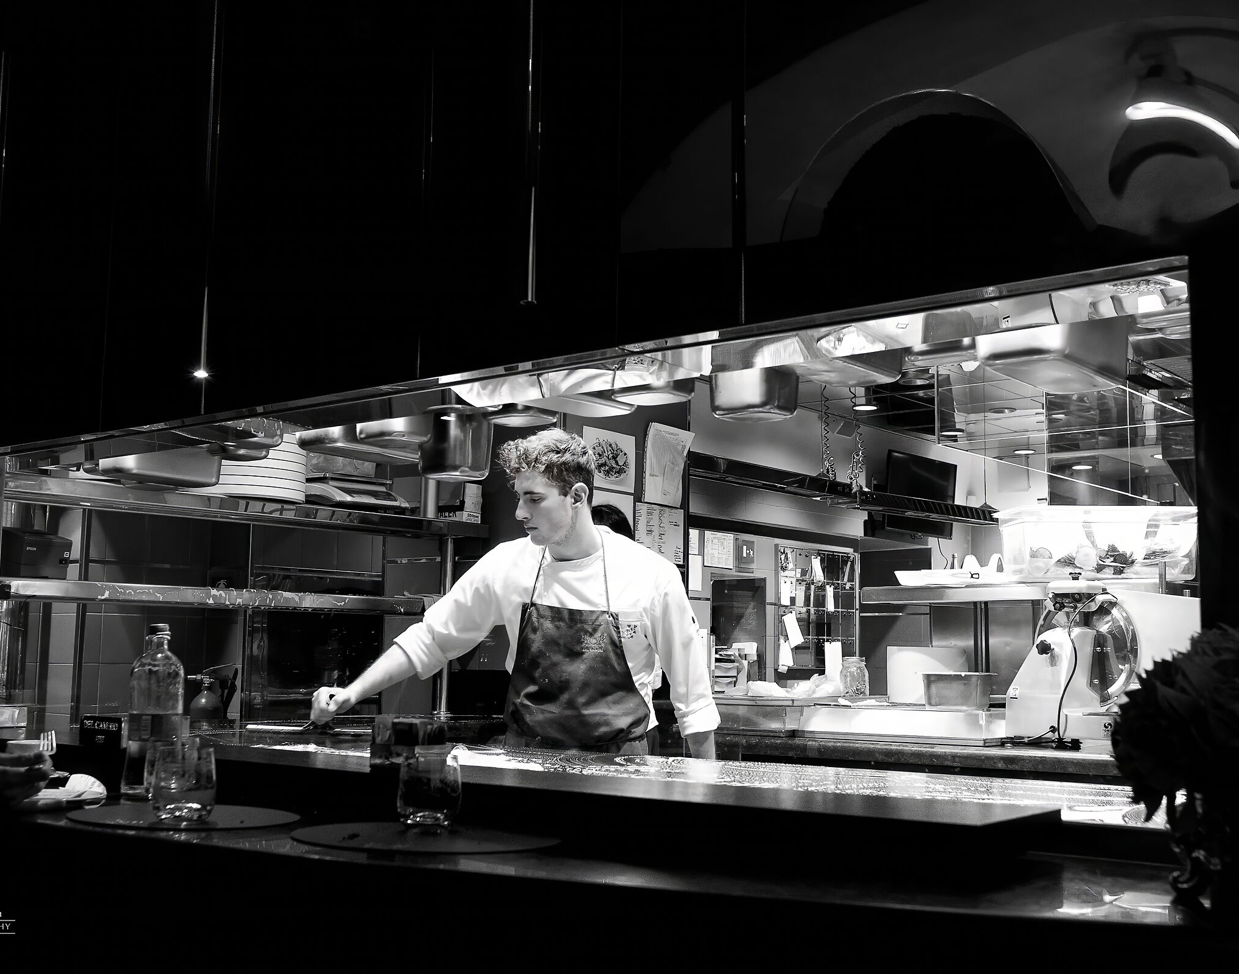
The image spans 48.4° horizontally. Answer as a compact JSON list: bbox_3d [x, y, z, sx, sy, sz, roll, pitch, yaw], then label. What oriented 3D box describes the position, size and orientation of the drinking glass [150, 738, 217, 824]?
[{"bbox_3d":[-0.609,0.416,1.935,0.087,0.097,0.087,1,-8,0],"label":"drinking glass"}]

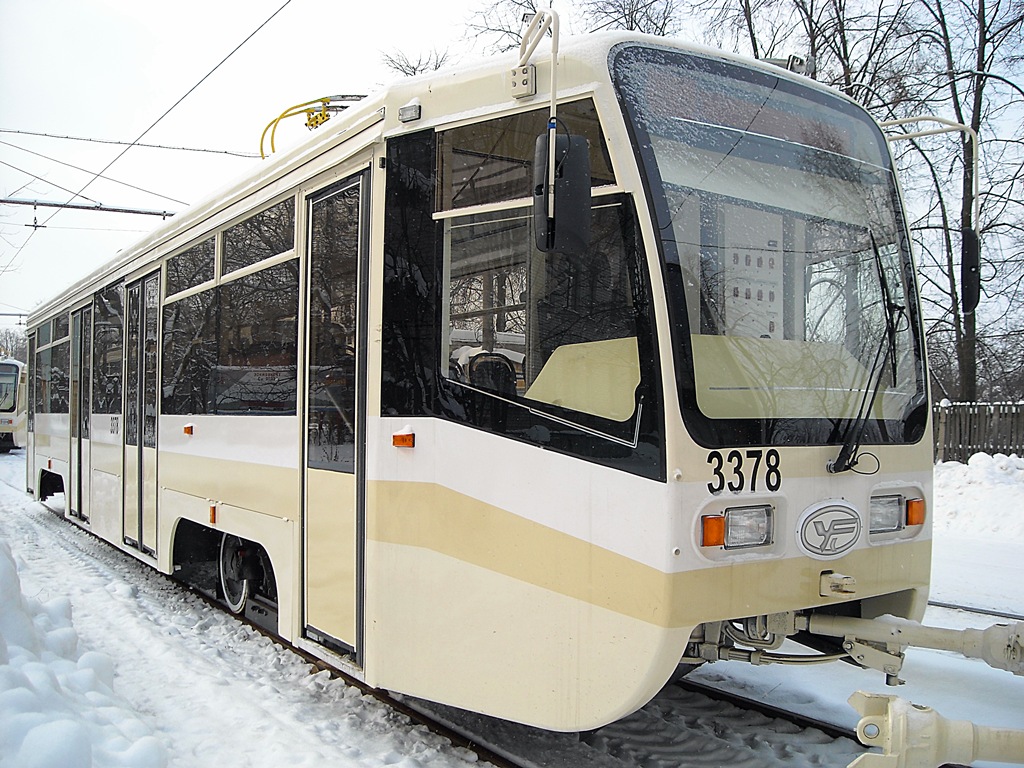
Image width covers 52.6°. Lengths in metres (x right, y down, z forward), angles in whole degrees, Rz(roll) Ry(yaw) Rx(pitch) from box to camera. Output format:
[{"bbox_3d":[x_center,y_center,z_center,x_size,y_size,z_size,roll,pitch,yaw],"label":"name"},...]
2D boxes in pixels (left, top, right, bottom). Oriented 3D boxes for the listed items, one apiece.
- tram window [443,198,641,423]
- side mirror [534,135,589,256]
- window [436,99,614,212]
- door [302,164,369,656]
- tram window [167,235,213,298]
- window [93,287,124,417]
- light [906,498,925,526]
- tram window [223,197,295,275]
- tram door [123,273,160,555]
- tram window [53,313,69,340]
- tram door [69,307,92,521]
[{"bbox_3d":[0.094,-0.289,4.262,1.021,0.879,0.050,-1,-2,38],"label":"tram window"},{"bbox_3d":[0.177,-0.681,3.700,0.205,0.425,0.090,0,-2,-1],"label":"side mirror"},{"bbox_3d":[0.033,-0.951,4.332,0.956,0.372,0.050,-1,-2,38],"label":"window"},{"bbox_3d":[-0.888,0.148,5.246,0.060,2.341,0.815,1,-2,-32],"label":"door"},{"bbox_3d":[-2.386,-0.850,7.725,0.040,0.305,1.394,1,-2,-32],"label":"tram window"},{"bbox_3d":[-4.038,-0.331,10.401,0.040,1.262,1.547,1,-2,-32],"label":"window"},{"bbox_3d":[1.724,0.549,4.424,0.085,0.115,0.040,1,-2,-32],"label":"light"},{"bbox_3d":[-1.560,-0.885,6.378,0.040,0.305,1.392,1,-2,-32],"label":"tram window"},{"bbox_3d":[-3.219,0.256,9.044,0.060,2.356,1.391,1,-2,-32],"label":"tram door"},{"bbox_3d":[-5.701,-0.707,13.127,0.040,0.305,1.361,1,-2,-32],"label":"tram window"},{"bbox_3d":[-4.848,0.326,11.698,0.060,2.356,1.392,1,-2,-32],"label":"tram door"}]

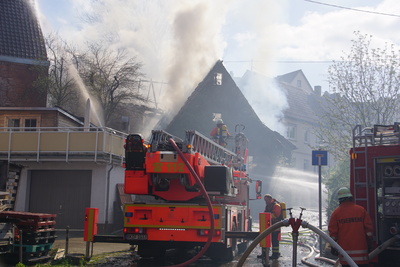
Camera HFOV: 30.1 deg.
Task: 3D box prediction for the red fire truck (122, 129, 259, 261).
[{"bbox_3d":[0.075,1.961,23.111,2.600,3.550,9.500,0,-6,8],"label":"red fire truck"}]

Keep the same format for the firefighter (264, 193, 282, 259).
[{"bbox_3d":[1.960,2.498,20.000,0.580,1.750,0.580,2,-6,-11],"label":"firefighter"}]

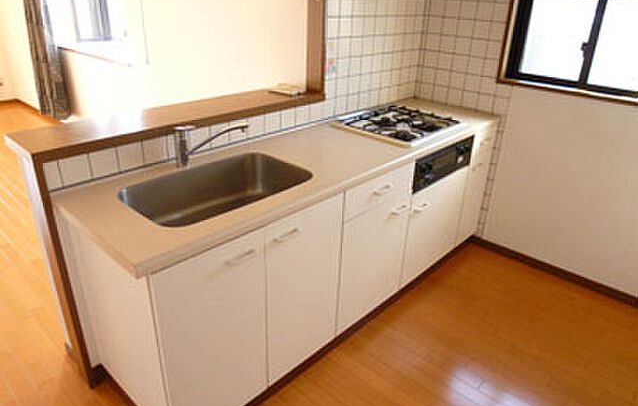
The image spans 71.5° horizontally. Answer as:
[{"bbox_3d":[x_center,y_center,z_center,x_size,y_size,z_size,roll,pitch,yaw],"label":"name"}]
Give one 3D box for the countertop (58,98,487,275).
[{"bbox_3d":[0.083,-0.252,2.043,0.592,0.043,2.217,24,34,37],"label":"countertop"}]

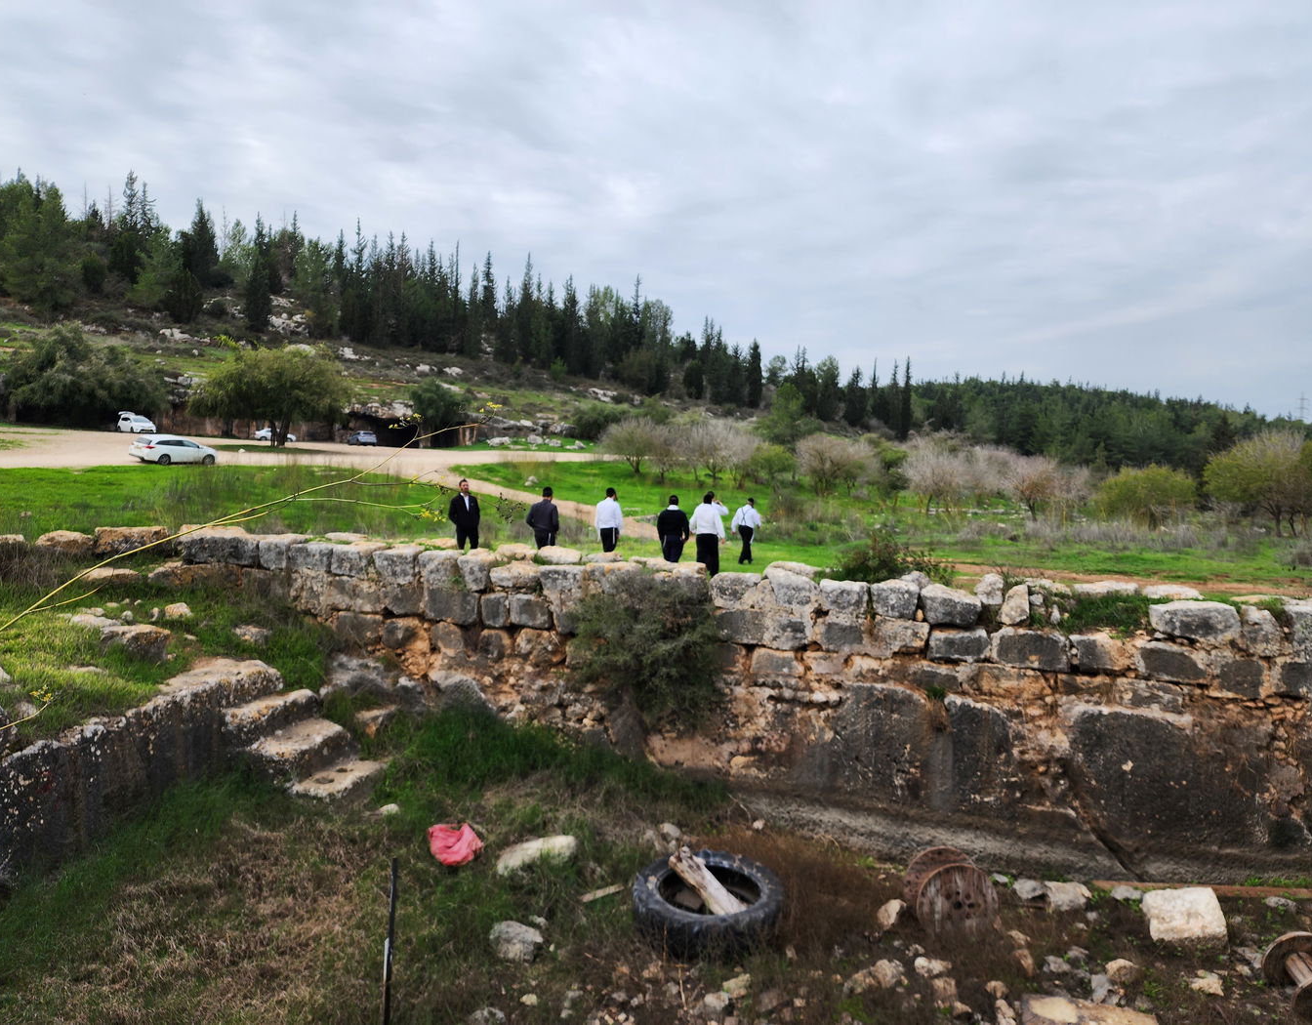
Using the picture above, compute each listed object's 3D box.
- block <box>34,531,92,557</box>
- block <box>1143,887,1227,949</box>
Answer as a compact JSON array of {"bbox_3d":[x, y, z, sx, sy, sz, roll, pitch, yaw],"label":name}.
[{"bbox_3d":[-8.817,0.460,13.500,0.750,0.380,0.500,0,2,-5],"label":"block"},{"bbox_3d":[4.965,3.845,8.587,0.680,0.320,0.500,2,5,10],"label":"block"}]

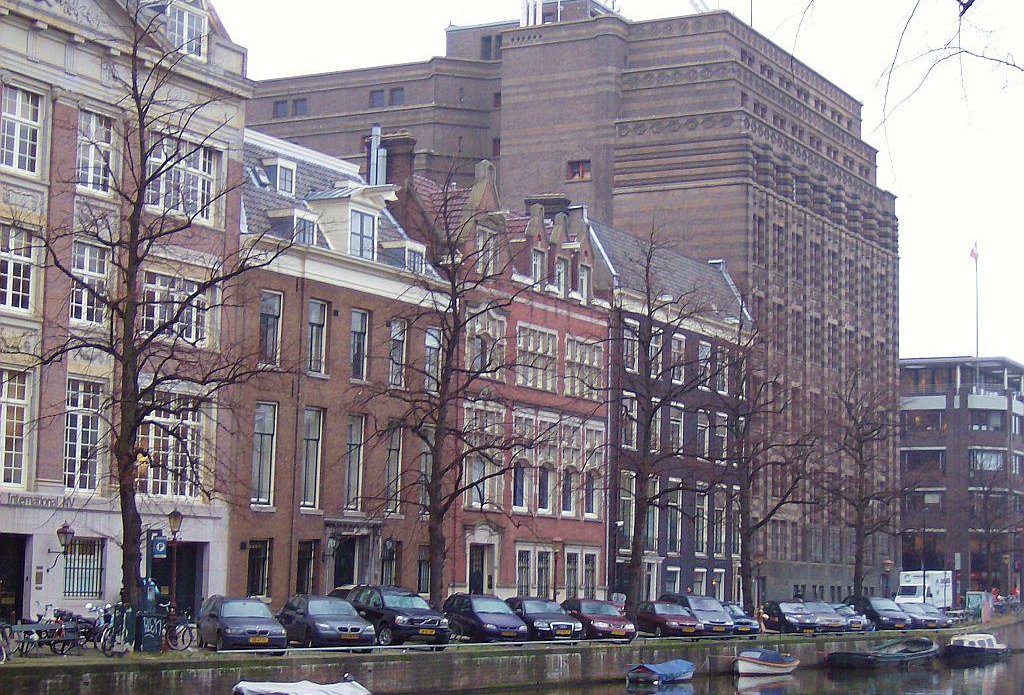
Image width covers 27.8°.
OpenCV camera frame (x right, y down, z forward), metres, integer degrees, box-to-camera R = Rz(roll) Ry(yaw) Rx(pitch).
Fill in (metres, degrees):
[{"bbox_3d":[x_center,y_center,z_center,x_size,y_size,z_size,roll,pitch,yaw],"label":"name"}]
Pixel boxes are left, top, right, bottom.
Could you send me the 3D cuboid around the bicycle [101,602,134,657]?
[{"bbox_3d":[-9.548,6.849,50.000,0.600,1.170,1.750,5,-7,-28],"label":"bicycle"}]

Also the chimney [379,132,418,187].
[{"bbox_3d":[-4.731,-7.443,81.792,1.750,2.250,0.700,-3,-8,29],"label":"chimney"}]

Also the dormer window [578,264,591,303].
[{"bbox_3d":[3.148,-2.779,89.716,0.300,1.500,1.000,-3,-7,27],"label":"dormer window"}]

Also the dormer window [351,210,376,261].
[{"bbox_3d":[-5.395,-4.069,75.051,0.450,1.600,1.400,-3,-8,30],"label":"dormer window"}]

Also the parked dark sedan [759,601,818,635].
[{"bbox_3d":[12.245,12.095,92.434,1.740,1.460,4.300,3,-7,-11],"label":"parked dark sedan"}]

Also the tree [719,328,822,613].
[{"bbox_3d":[10.611,5.277,84.474,4.300,12.870,4.300,1,-7,0],"label":"tree"}]

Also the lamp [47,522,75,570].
[{"bbox_3d":[-13.196,5.806,60.452,0.928,1.453,0.517,-2,-7,28],"label":"lamp"}]

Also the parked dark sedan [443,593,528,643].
[{"bbox_3d":[-0.858,8.784,66.859,1.730,1.560,4.200,4,-7,-21],"label":"parked dark sedan"}]

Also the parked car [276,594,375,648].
[{"bbox_3d":[-5.248,7.701,57.947,1.850,1.471,4.840,4,-7,-21],"label":"parked car"}]

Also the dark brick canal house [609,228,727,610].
[{"bbox_3d":[5.862,3.117,77.968,4.604,15.680,4.604,1,-7,0],"label":"dark brick canal house"}]

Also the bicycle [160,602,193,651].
[{"bbox_3d":[-9.233,7.387,54.500,1.750,1.170,0.600,1,-7,2],"label":"bicycle"}]

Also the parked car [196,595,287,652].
[{"bbox_3d":[-7.226,7.418,55.306,1.770,1.430,4.450,3,-7,-17],"label":"parked car"}]

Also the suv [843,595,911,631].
[{"bbox_3d":[18.467,13.537,104.675,1.800,1.660,4.500,3,-7,-17],"label":"suv"}]

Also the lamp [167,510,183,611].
[{"bbox_3d":[-8.906,6.118,54.444,0.420,3.710,0.420,-3,-8,30],"label":"lamp"}]

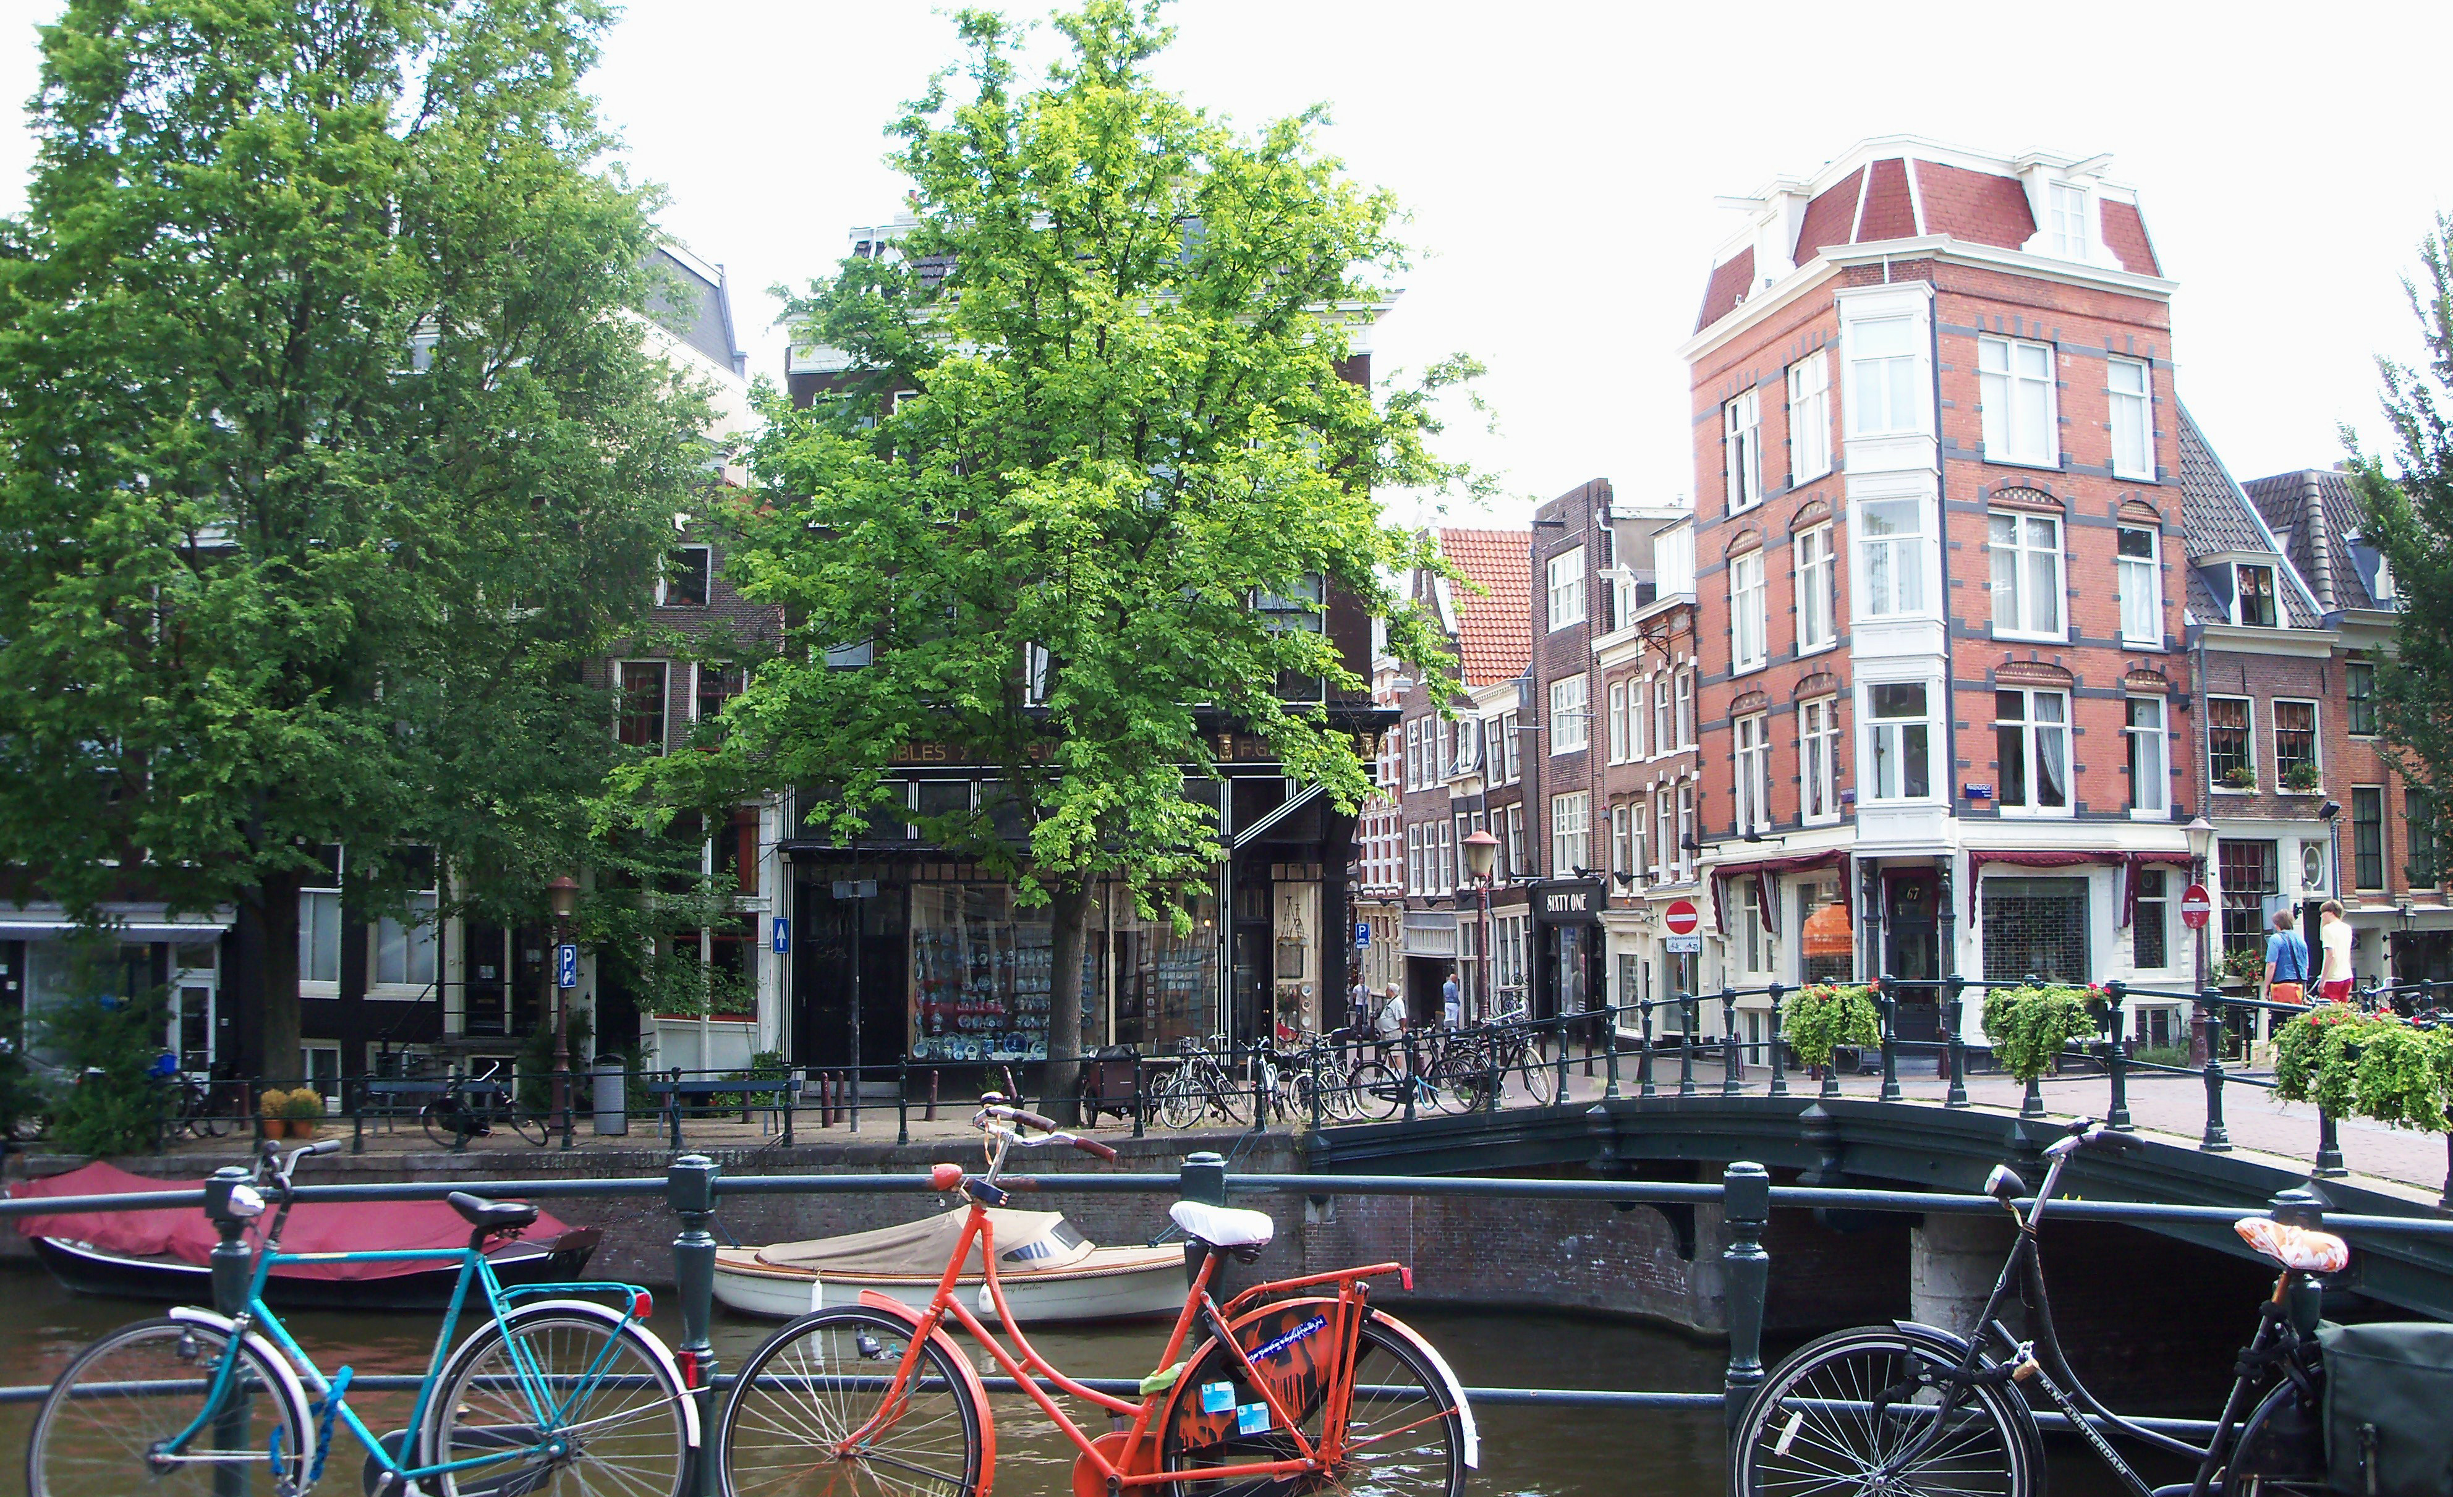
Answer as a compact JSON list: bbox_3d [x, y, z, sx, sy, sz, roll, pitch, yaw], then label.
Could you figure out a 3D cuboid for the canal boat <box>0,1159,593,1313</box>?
[{"bbox_3d":[-12.383,6.452,32.913,8.800,1.700,2.350,-3,-5,19],"label":"canal boat"}]

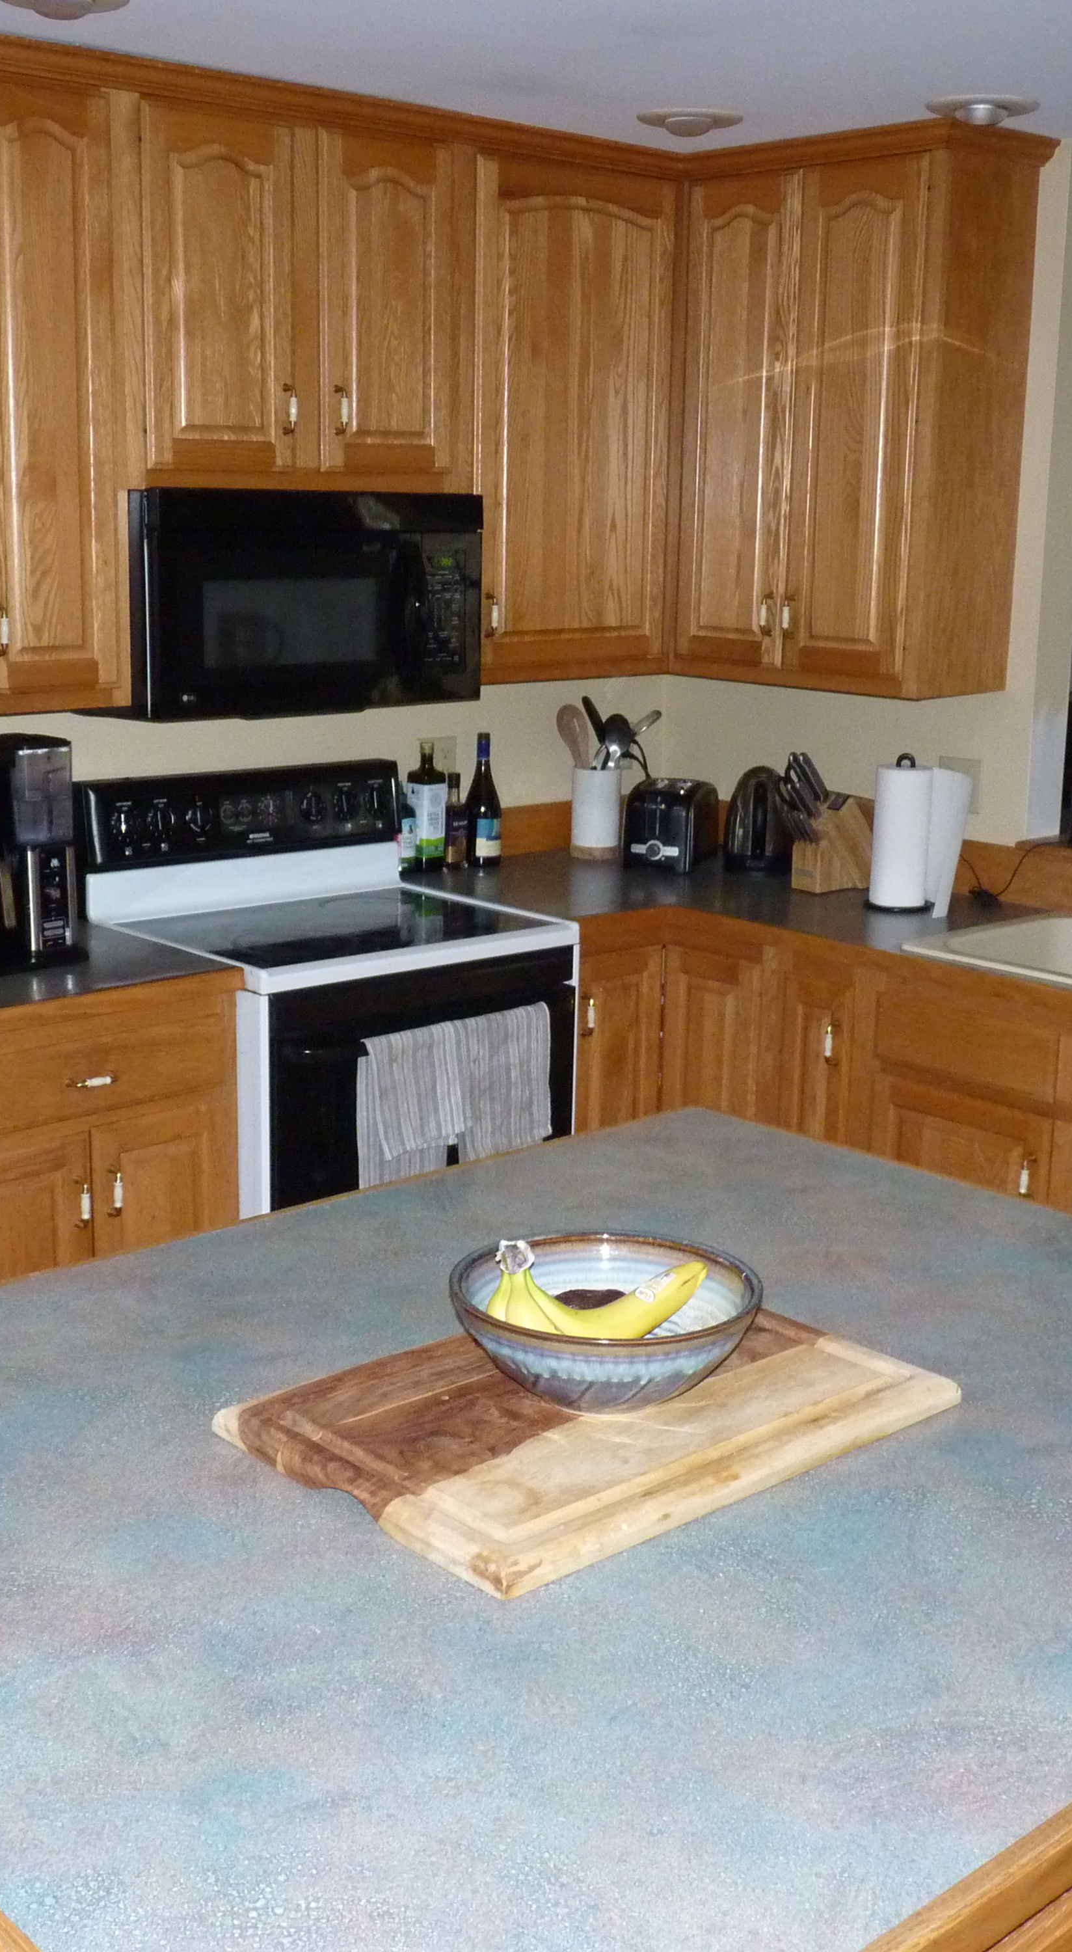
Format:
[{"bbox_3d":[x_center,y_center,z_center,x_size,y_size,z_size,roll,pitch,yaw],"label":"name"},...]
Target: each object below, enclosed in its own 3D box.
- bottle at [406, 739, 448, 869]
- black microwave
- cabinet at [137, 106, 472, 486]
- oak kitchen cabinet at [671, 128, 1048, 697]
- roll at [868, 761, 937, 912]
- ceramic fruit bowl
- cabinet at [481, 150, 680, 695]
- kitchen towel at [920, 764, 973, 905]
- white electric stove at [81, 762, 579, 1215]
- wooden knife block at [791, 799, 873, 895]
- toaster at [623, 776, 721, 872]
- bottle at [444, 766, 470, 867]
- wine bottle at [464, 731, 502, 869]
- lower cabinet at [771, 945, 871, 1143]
[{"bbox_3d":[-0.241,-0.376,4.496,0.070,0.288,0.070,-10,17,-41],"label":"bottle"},{"bbox_3d":[-0.527,-0.744,3.990,0.761,0.413,0.410,-10,17,-41],"label":"black microwave"},{"bbox_3d":[-0.522,-1.283,3.929,0.770,0.645,0.320,-10,17,-41],"label":"cabinet"},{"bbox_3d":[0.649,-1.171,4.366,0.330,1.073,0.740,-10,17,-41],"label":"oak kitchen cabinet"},{"bbox_3d":[0.776,-0.307,4.274,0.136,0.325,0.136,1,13,0],"label":"roll"},{"bbox_3d":[0.062,0.326,1.841,0.280,0.098,0.280,1,13,0],"label":"ceramic fruit bowl"},{"bbox_3d":[-0.015,-1.189,4.441,0.640,1.059,0.333,-10,17,-41],"label":"cabinet"},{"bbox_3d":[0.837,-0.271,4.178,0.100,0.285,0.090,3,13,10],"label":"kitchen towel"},{"bbox_3d":[-0.413,0.215,4.072,0.757,1.173,0.725,-10,17,-41],"label":"white electric stove"},{"bbox_3d":[0.696,-0.299,4.487,0.235,0.210,0.095,-7,15,-31],"label":"wooden knife block"},{"bbox_3d":[0.329,-0.368,4.795,0.172,0.197,0.278,6,14,20],"label":"toaster"},{"bbox_3d":[-0.176,-0.350,4.535,0.052,0.222,0.052,1,13,0],"label":"bottle"},{"bbox_3d":[-0.117,-0.396,4.593,0.082,0.305,0.082,1,13,0],"label":"wine bottle"},{"bbox_3d":[0.781,0.336,4.305,0.610,0.880,0.287,-10,17,-41],"label":"lower cabinet"}]

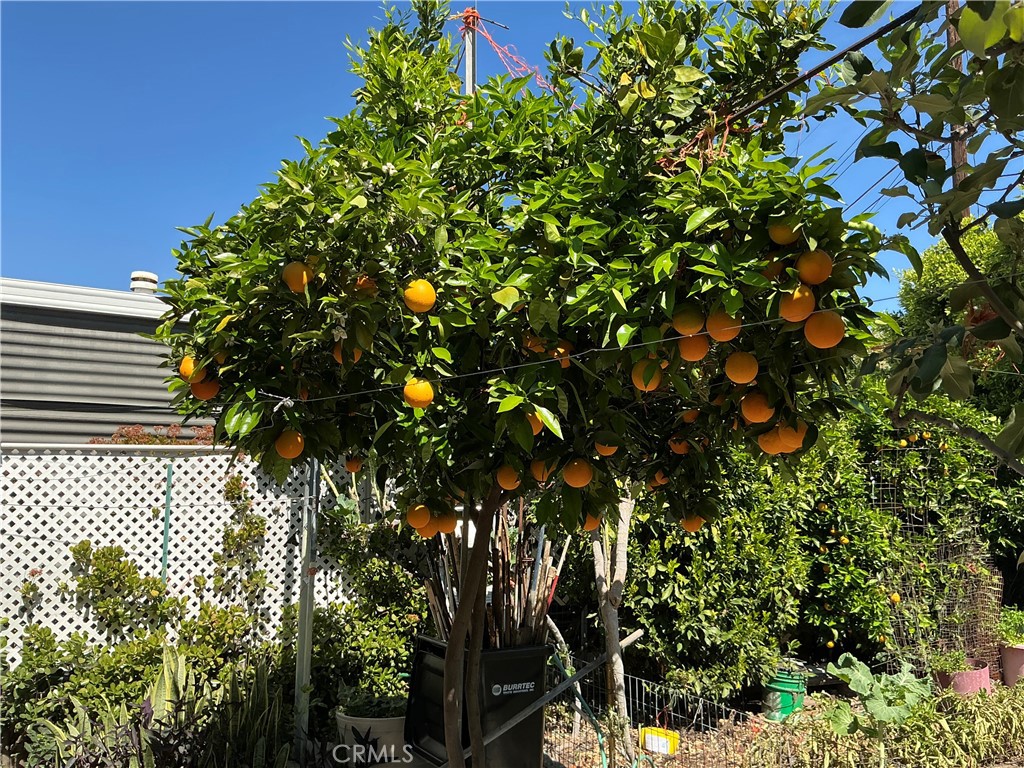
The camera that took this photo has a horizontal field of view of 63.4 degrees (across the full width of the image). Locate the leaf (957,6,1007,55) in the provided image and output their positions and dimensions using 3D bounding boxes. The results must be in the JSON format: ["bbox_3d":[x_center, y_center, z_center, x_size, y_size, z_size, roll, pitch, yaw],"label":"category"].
[{"bbox_3d":[0.825,-0.621,1.450,0.088,0.095,0.035,0,-6,0],"label":"leaf"}]

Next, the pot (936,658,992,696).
[{"bbox_3d":[3.383,2.249,6.200,0.420,0.330,0.420,0,-7,0],"label":"pot"}]

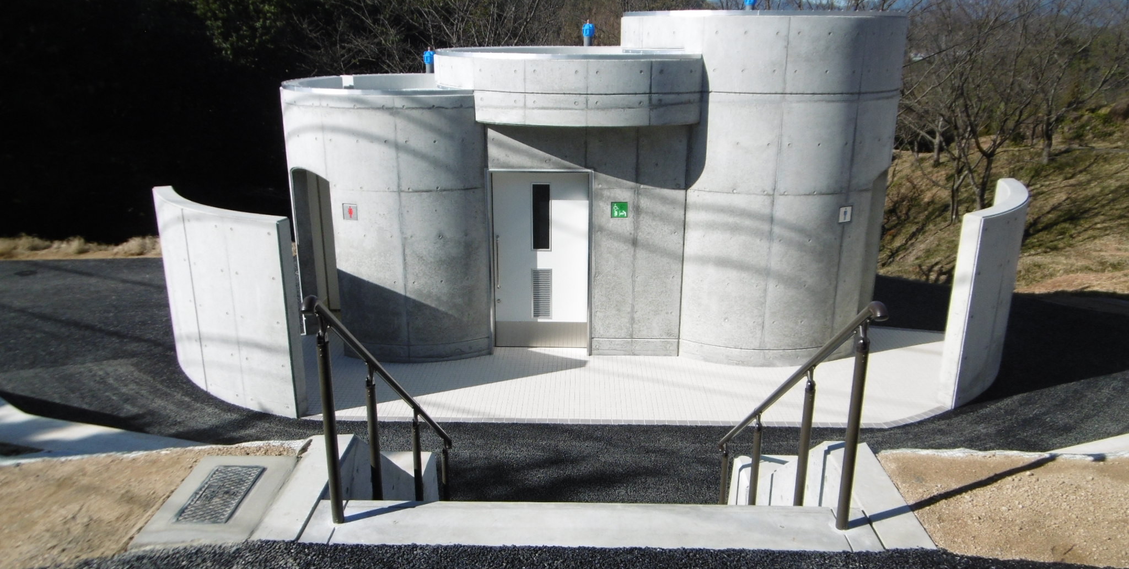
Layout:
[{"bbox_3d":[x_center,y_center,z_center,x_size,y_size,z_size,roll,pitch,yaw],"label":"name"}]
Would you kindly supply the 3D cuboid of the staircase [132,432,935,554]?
[{"bbox_3d":[-0.055,1.259,4.049,2.710,1.590,2.390,0,18,1],"label":"staircase"}]

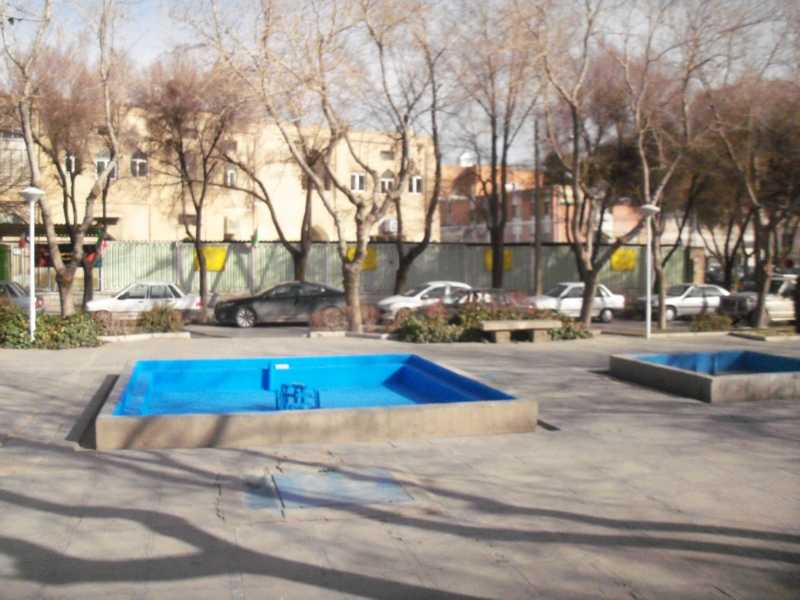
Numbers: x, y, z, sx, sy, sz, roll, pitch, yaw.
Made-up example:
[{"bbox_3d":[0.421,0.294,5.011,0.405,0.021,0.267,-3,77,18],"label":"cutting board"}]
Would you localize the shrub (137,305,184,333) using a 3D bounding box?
[{"bbox_3d":[-5.300,0.416,17.900,1.080,0.660,1.000,0,3,-15],"label":"shrub"}]

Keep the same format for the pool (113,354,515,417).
[{"bbox_3d":[-1.160,1.103,9.378,3.900,0.420,3.900,0,3,-15],"label":"pool"}]

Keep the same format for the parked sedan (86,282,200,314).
[{"bbox_3d":[-9.130,0.120,29.100,3.970,1.450,1.620,0,3,-15],"label":"parked sedan"}]

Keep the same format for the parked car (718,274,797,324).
[{"bbox_3d":[13.200,0.000,27.300,4.400,1.650,1.660,0,3,-15],"label":"parked car"}]

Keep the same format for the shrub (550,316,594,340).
[{"bbox_3d":[3.730,0.601,17.800,0.950,0.500,0.800,0,3,-15],"label":"shrub"}]

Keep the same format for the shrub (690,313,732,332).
[{"bbox_3d":[8.479,0.599,22.232,0.950,0.550,0.800,0,3,-15],"label":"shrub"}]

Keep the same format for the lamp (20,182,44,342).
[{"bbox_3d":[-7.780,-0.748,17.097,0.500,3.250,0.500,0,3,-15],"label":"lamp"}]

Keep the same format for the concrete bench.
[{"bbox_3d":[2.473,0.669,16.815,1.700,0.430,0.450,0,3,-15],"label":"concrete bench"}]

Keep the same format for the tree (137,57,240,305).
[{"bbox_3d":[-7.547,-4.051,29.000,3.500,9.200,3.400,0,3,-12],"label":"tree"}]

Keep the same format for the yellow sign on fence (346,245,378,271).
[{"bbox_3d":[-1.688,-1.796,35.000,1.400,1.100,0.050,0,3,-12],"label":"yellow sign on fence"}]

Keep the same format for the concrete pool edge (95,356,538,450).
[{"bbox_3d":[-1.255,1.140,10.236,4.438,0.311,4.428,0,3,-15],"label":"concrete pool edge"}]

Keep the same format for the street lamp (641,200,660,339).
[{"bbox_3d":[6.062,-0.677,19.657,0.480,3.260,0.480,0,3,-15],"label":"street lamp"}]

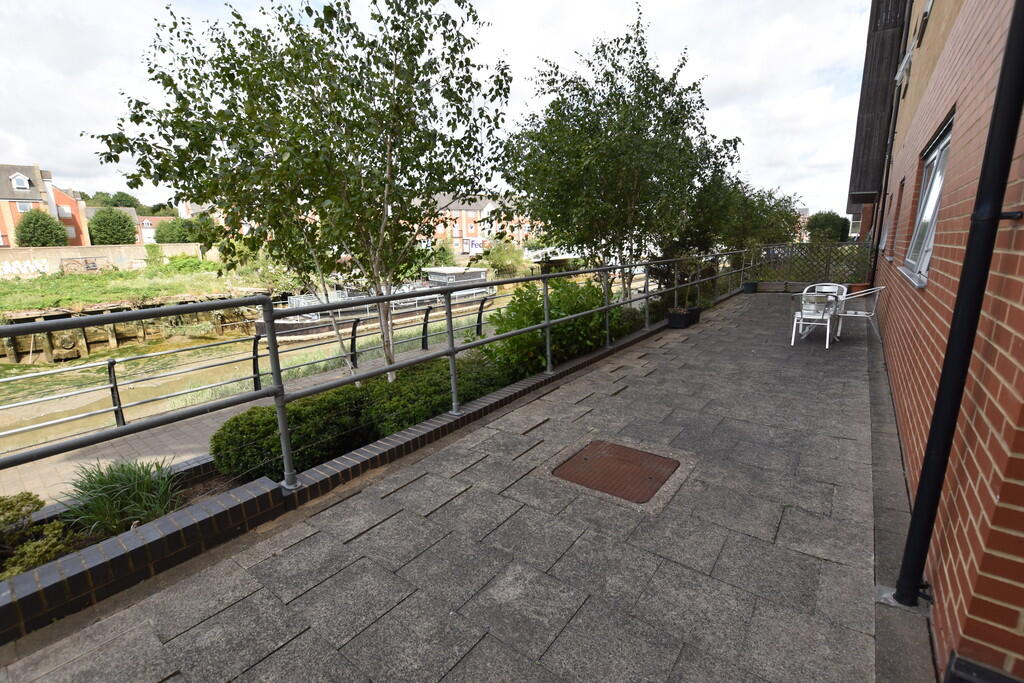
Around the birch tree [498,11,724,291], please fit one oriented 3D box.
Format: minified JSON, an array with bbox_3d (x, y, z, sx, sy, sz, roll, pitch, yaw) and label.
[{"bbox_3d":[1.570,-2.552,6.598,3.300,4.900,3.400,8,16,38],"label":"birch tree"}]

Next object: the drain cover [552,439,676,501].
[{"bbox_3d":[0.711,0.869,2.911,0.640,0.030,0.610,8,16,38],"label":"drain cover"}]

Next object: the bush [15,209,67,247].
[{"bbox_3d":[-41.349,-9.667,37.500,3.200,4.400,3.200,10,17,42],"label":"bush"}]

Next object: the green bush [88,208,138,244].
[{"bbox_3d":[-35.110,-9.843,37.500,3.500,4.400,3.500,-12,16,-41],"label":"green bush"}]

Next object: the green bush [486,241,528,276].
[{"bbox_3d":[-0.580,-8.753,45.000,4.500,3.800,4.000,-2,12,0],"label":"green bush"}]

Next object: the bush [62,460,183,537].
[{"bbox_3d":[-2.127,0.821,2.320,0.480,0.350,0.500,8,16,38],"label":"bush"}]

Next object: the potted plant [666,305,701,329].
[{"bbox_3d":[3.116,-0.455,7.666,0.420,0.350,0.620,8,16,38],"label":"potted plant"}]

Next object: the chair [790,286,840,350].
[{"bbox_3d":[4.169,-0.346,5.870,0.550,0.780,0.580,8,16,38],"label":"chair"}]

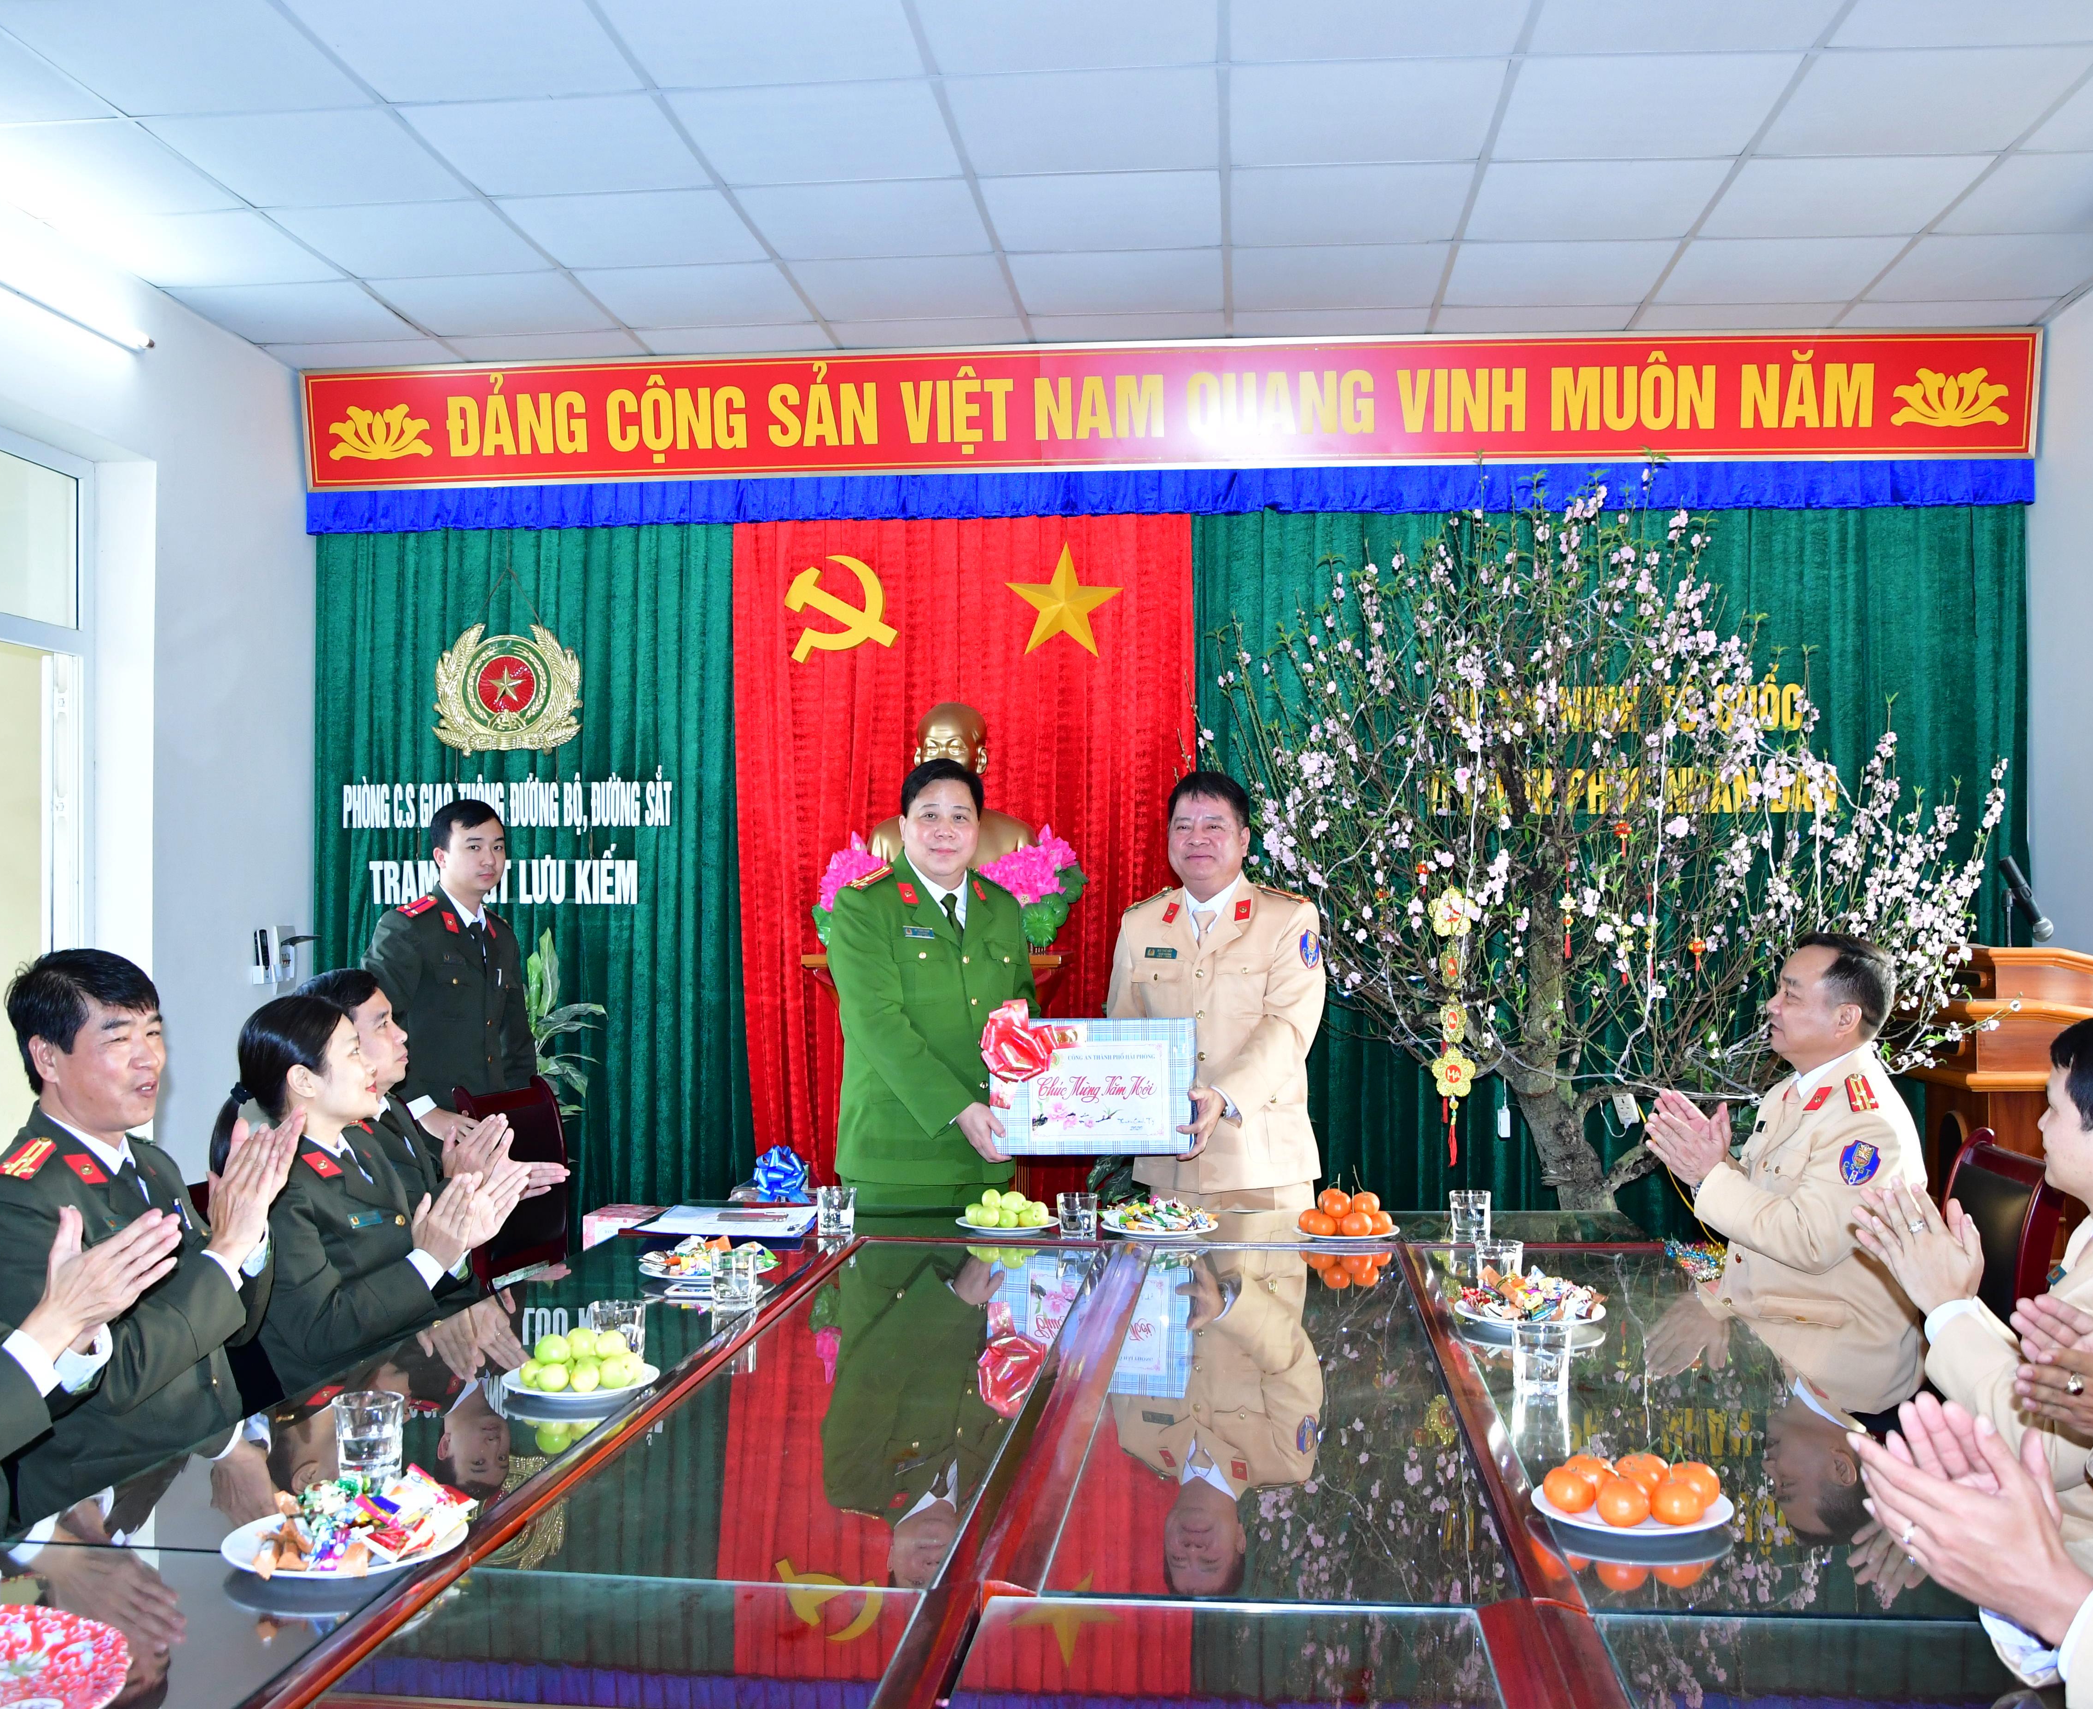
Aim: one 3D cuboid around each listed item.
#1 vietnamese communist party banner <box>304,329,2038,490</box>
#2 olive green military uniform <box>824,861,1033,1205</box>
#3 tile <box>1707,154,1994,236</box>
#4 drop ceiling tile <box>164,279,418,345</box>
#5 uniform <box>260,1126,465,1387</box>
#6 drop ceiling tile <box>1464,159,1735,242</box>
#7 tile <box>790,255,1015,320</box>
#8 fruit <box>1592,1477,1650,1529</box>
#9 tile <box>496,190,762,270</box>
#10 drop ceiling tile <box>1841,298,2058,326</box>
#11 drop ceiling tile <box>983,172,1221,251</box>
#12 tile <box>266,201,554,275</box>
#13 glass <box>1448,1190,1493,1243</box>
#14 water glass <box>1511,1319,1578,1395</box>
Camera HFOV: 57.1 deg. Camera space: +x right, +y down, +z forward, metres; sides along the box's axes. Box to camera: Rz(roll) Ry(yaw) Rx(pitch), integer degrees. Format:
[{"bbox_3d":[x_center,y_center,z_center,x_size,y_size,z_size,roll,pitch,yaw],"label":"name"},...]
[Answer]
[{"bbox_3d":[0.285,-1.402,6.120,5.480,0.390,0.050,0,7,6],"label":"vietnamese communist party banner"},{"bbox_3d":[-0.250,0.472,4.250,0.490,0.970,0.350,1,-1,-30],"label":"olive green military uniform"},{"bbox_3d":[1.923,-1.600,4.648,0.600,0.020,0.580,0,-1,6],"label":"tile"},{"bbox_3d":[-2.206,-1.621,5.735,0.585,0.018,0.565,0,-1,6],"label":"drop ceiling tile"},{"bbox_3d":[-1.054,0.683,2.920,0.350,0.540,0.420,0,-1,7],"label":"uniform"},{"bbox_3d":[1.363,-1.635,4.790,0.595,0.018,0.570,0,-1,6],"label":"drop ceiling tile"},{"bbox_3d":[-0.399,-1.623,5.497,0.595,0.018,0.570,0,-1,6],"label":"tile"},{"bbox_3d":[0.622,0.698,2.070,0.057,0.051,0.057,0,-1,6],"label":"fruit"},{"bbox_3d":[-1.039,-1.597,4.897,0.595,0.020,0.585,0,-1,6],"label":"tile"},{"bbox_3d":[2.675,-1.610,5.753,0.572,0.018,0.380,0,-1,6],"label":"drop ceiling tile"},{"bbox_3d":[0.152,-1.635,4.884,0.595,0.018,0.570,0,-1,6],"label":"drop ceiling tile"},{"bbox_3d":[-1.639,-1.614,5.020,0.600,0.020,0.590,0,-1,5],"label":"tile"},{"bbox_3d":[0.780,0.668,3.540,0.077,0.087,0.077,0,-1,5],"label":"glass"},{"bbox_3d":[0.638,0.650,2.477,0.076,0.085,0.076,0,-1,5],"label":"water glass"}]

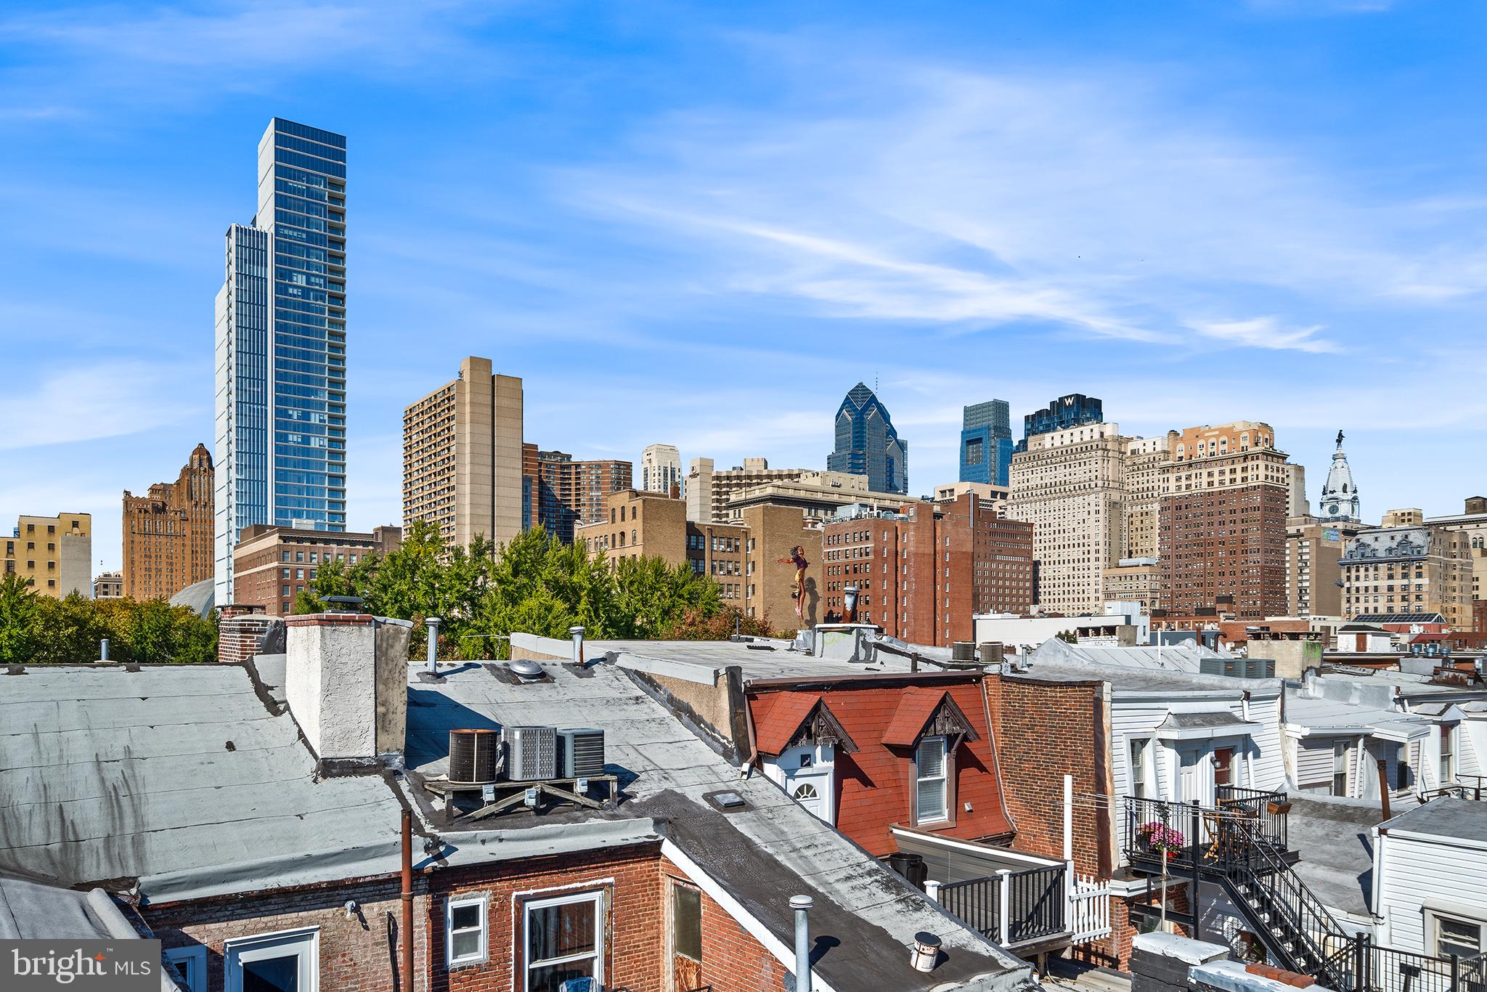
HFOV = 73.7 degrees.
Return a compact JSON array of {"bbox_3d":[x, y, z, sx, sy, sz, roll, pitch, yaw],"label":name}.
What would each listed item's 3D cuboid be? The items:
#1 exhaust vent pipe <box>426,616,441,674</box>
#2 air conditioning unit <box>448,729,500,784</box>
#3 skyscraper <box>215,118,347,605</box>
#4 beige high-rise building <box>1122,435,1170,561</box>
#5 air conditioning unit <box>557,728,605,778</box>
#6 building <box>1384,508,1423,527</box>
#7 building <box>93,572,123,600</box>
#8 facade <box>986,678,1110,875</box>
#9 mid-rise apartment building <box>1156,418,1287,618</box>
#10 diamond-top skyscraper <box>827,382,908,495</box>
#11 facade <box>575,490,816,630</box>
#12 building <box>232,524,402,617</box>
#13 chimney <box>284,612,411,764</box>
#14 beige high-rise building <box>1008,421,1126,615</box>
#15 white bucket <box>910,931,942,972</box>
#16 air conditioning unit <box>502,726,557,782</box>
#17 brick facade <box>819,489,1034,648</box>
[{"bbox_3d":[-5.570,2.680,17.800,0.270,1.030,0.270,3,-5,-36],"label":"exhaust vent pipe"},{"bbox_3d":[-3.643,3.515,13.400,0.650,0.670,0.650,0,0,-34],"label":"air conditioning unit"},{"bbox_3d":[-140.800,-21.900,300.000,28.000,162.000,46.000,3,-5,-35],"label":"skyscraper"},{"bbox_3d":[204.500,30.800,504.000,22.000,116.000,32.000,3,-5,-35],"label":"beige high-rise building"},{"bbox_3d":[-2.363,3.744,14.400,0.590,0.660,0.590,0,0,-34],"label":"air conditioning unit"},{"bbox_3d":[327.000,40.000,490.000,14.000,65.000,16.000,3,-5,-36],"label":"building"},{"bbox_3d":[-353.000,69.500,553.000,18.000,52.000,22.000,3,-5,-36],"label":"building"},{"bbox_3d":[6.000,5.380,19.450,0.400,3.650,2.900,3,-5,-36],"label":"facade"},{"bbox_3d":[161.000,21.400,334.600,17.000,86.000,36.000,3,-5,-35],"label":"mid-rise apartment building"},{"bbox_3d":[106.712,26.534,855.000,50.000,253.000,50.000,0,0,-34],"label":"diamond-top skyscraper"},{"bbox_3d":[-7.650,19.500,167.000,34.500,39.000,23.500,0,0,-34],"label":"facade"},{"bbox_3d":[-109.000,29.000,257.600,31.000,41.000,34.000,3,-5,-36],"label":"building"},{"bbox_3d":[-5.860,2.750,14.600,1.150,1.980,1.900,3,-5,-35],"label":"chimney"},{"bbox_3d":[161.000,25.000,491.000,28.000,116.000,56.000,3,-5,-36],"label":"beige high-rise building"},{"bbox_3d":[2.078,5.200,11.300,0.310,0.355,0.310,8,11,-2],"label":"white bucket"},{"bbox_3d":[-2.978,3.593,13.850,0.590,0.700,0.590,0,0,-34],"label":"air conditioning unit"},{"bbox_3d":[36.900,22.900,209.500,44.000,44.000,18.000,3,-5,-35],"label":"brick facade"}]

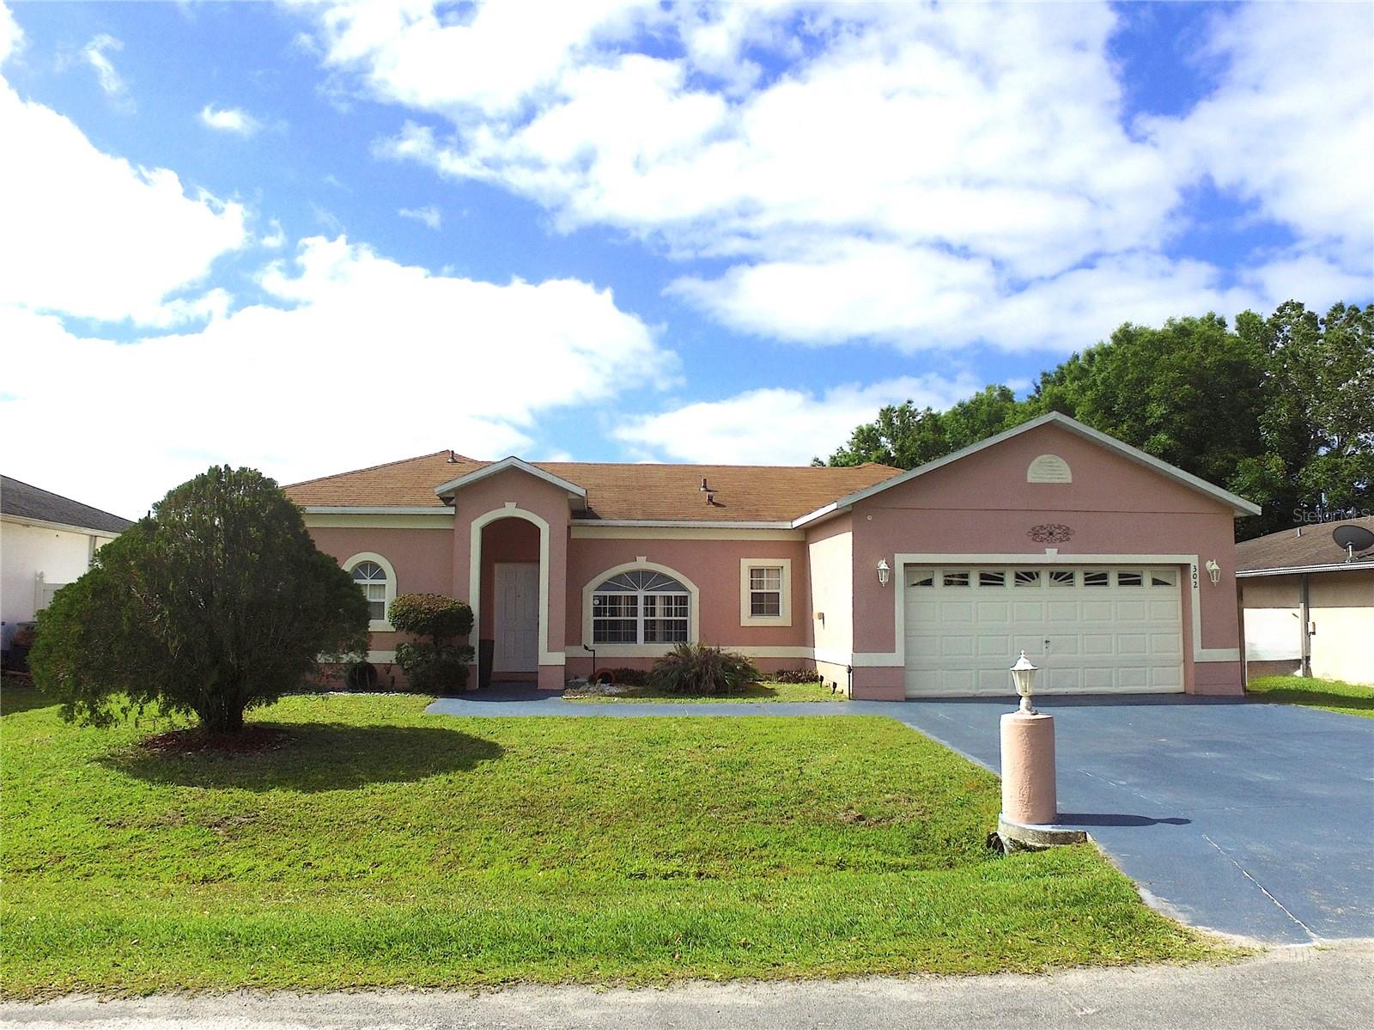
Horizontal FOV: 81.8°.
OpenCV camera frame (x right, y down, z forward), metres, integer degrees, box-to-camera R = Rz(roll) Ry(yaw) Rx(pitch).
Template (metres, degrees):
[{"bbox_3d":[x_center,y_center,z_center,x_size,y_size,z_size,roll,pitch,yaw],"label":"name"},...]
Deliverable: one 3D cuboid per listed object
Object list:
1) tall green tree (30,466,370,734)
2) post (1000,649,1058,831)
[{"bbox_3d":[-5.439,0.993,9.169,3.400,3.090,3.350,1,-6,-7],"label":"tall green tree"},{"bbox_3d":[2.584,1.675,6.052,0.380,1.263,0.380,1,-6,-7],"label":"post"}]

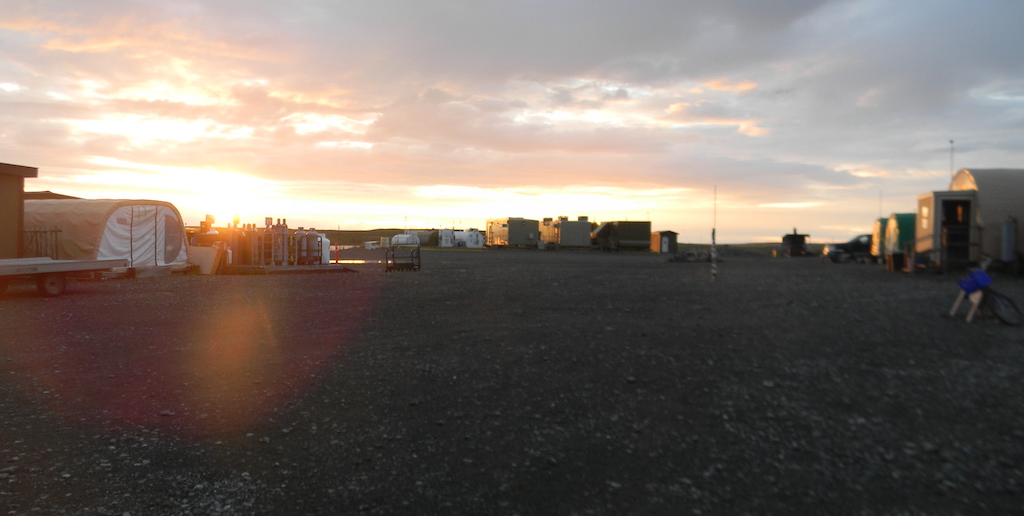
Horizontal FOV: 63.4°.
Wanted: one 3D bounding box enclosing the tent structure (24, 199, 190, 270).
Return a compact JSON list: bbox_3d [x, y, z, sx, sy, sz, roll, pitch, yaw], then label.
[{"bbox_3d":[-21.005,-1.106,38.618,9.000,3.100,6.200,0,1,13],"label":"tent structure"}]

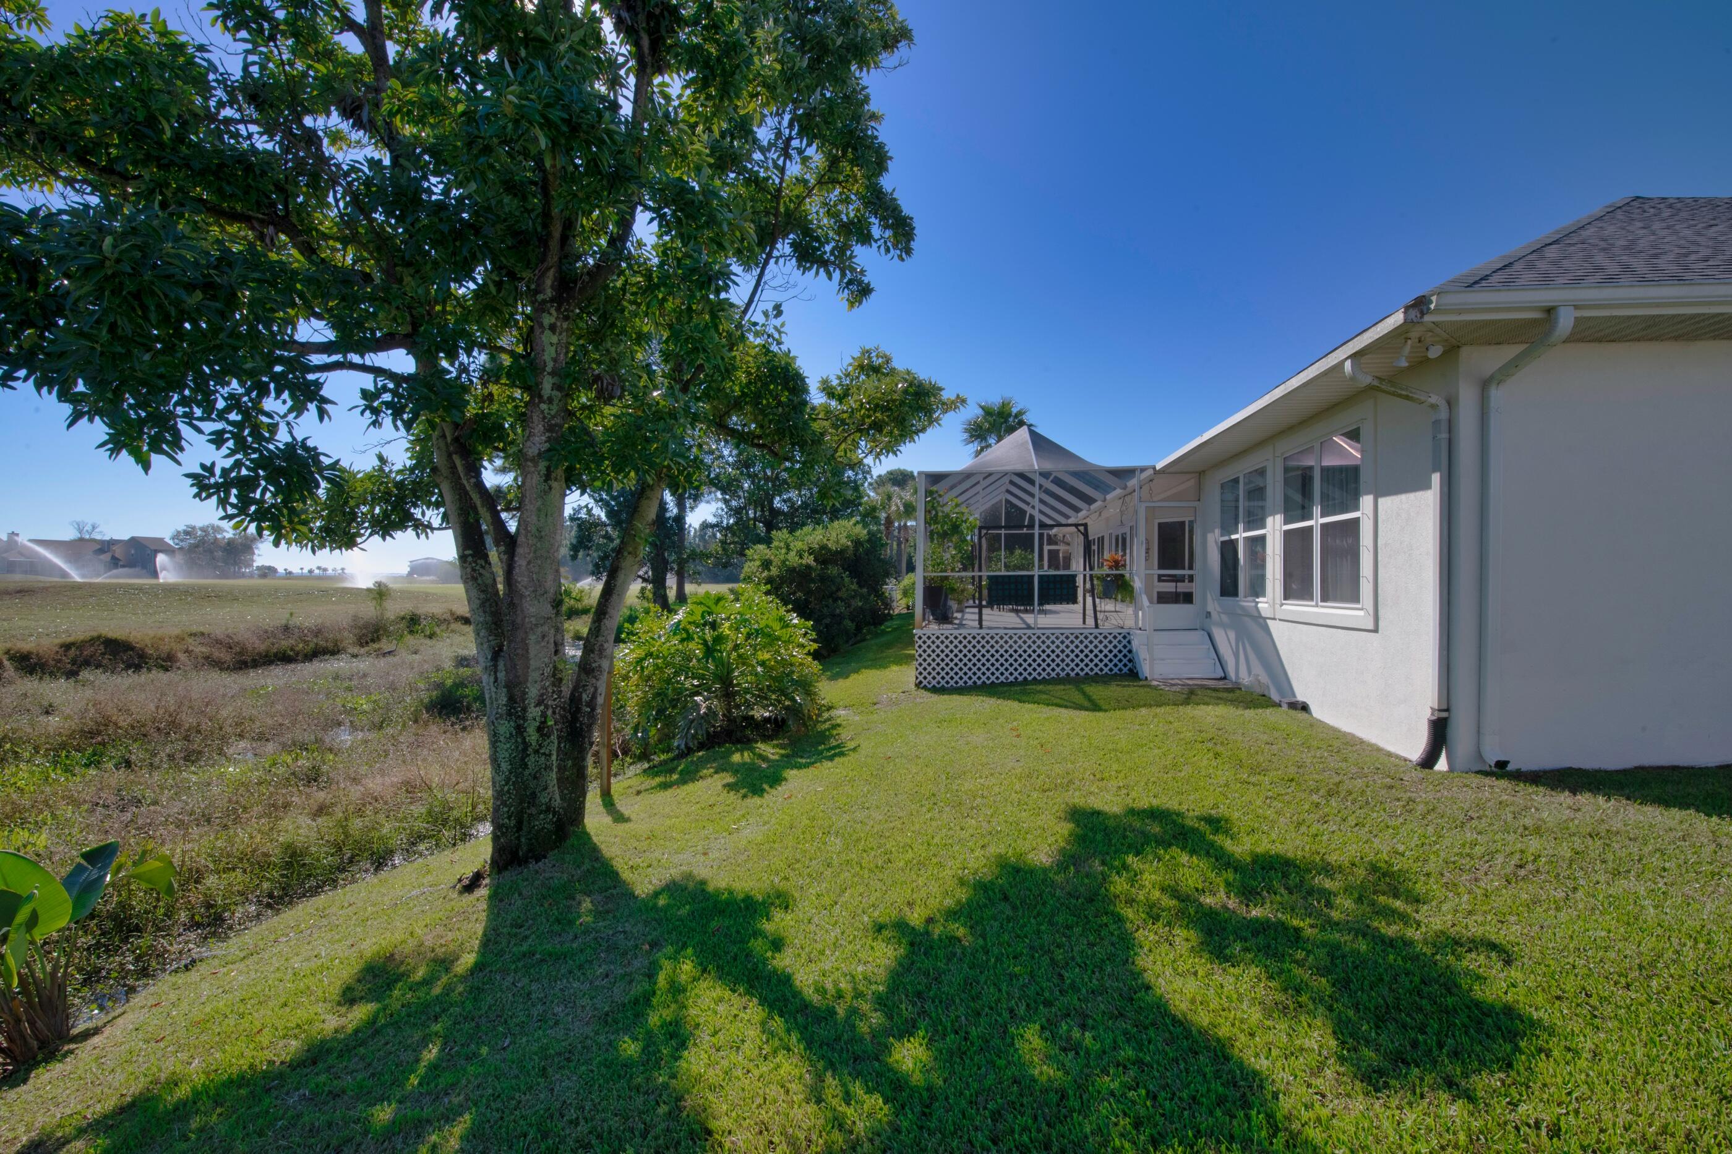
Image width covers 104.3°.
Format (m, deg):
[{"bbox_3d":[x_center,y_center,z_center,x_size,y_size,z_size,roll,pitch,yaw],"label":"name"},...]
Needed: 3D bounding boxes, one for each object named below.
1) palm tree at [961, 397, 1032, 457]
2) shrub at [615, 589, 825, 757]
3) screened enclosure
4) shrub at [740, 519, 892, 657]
[{"bbox_3d":[6.400,-3.550,33.000,3.500,10.500,3.500,0,-1,8],"label":"palm tree"},{"bbox_3d":[-1.950,1.240,9.050,2.700,2.150,2.500,0,-1,8],"label":"shrub"},{"bbox_3d":[3.950,-1.020,17.000,4.450,4.000,12.000,0,-1,8],"label":"screened enclosure"},{"bbox_3d":[-1.370,0.220,19.000,4.100,3.650,4.400,0,-1,8],"label":"shrub"}]

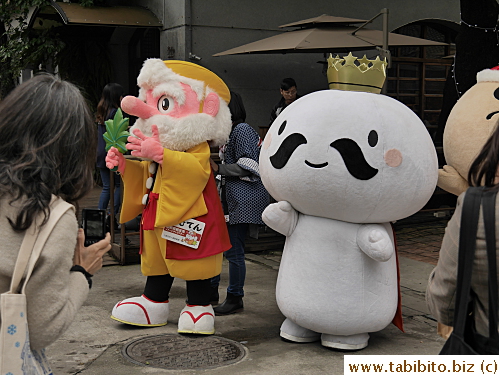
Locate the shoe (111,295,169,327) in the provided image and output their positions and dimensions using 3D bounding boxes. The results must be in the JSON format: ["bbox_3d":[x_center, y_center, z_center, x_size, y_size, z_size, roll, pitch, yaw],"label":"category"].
[{"bbox_3d":[-0.747,0.823,4.900,0.380,0.185,0.220,3,3,-26],"label":"shoe"}]

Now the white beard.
[{"bbox_3d":[-0.442,-0.384,4.684,0.560,0.310,0.600,-3,6,-37],"label":"white beard"}]

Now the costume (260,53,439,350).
[{"bbox_3d":[0.610,0.070,4.399,1.060,1.770,0.980,2,5,28],"label":"costume"}]

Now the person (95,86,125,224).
[{"bbox_3d":[-1.459,-0.343,7.797,0.380,1.600,0.450,-3,5,-30],"label":"person"}]

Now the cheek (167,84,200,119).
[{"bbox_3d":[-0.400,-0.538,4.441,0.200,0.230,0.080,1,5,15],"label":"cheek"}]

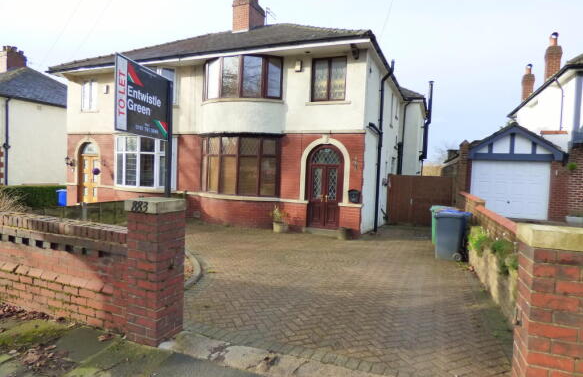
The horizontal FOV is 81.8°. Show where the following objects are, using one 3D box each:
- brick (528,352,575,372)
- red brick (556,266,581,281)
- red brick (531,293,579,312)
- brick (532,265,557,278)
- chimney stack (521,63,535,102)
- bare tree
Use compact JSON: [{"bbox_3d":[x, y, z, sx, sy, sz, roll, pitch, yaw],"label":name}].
[{"bbox_3d":[1.491,0.990,1.971,0.215,0.075,0.105,3,4,19],"label":"brick"},{"bbox_3d":[1.568,0.471,1.960,0.105,0.075,0.170,3,4,19],"label":"red brick"},{"bbox_3d":[1.500,0.643,1.955,0.215,0.075,0.105,3,4,19],"label":"red brick"},{"bbox_3d":[1.462,0.467,1.996,0.105,0.075,0.170,3,4,19],"label":"brick"},{"bbox_3d":[11.772,-5.337,16.800,0.500,1.900,0.550,3,4,23],"label":"chimney stack"},{"bbox_3d":[17.375,-2.821,38.000,3.600,5.500,3.600,3,4,23],"label":"bare tree"}]

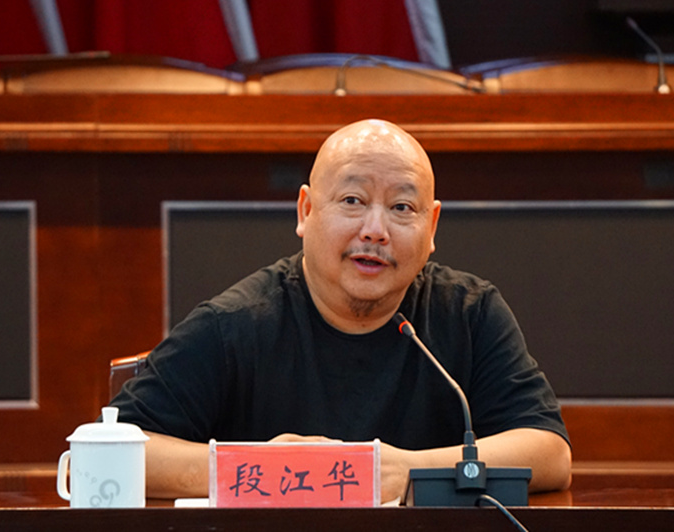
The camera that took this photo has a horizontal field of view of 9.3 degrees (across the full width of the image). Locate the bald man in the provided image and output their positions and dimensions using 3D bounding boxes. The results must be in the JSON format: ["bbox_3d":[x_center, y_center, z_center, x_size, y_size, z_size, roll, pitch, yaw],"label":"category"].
[{"bbox_3d":[0.005,0.430,5.370,0.590,1.230,0.750,0,0,-1],"label":"bald man"}]

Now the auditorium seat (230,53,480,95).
[{"bbox_3d":[0.040,0.000,9.420,0.570,0.960,0.620,0,0,0],"label":"auditorium seat"}]

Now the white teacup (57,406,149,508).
[{"bbox_3d":[-0.279,0.231,4.905,0.117,0.127,0.098,0,1,30],"label":"white teacup"}]

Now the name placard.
[{"bbox_3d":[-0.050,0.249,4.880,0.200,0.090,0.060,0,0,0],"label":"name placard"}]

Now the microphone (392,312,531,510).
[{"bbox_3d":[0.151,0.173,4.980,0.150,0.235,0.240,0,1,-9],"label":"microphone"}]

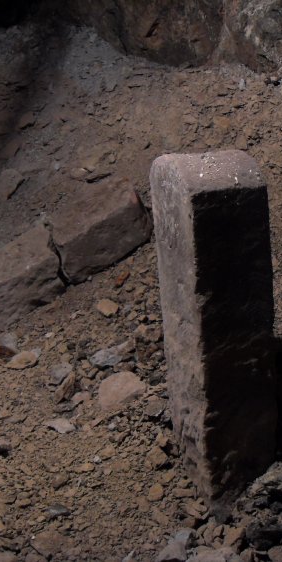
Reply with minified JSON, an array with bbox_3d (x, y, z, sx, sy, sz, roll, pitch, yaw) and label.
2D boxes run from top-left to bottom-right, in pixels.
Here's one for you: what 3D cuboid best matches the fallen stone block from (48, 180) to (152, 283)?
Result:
[{"bbox_3d":[-0.153,-0.183,3.050,0.335,0.178,0.165,-27,50,-13],"label":"fallen stone block"}]

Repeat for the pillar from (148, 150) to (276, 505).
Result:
[{"bbox_3d":[0.199,0.118,2.200,0.210,0.875,0.212,-12,16,-24],"label":"pillar"}]

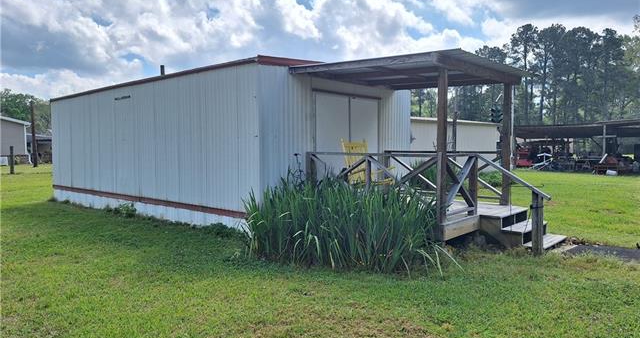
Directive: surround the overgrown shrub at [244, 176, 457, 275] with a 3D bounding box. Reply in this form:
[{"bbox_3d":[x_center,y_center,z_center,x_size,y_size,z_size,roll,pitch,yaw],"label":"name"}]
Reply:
[{"bbox_3d":[0.333,0.607,5.636,2.376,1.023,1.683,2,4,41],"label":"overgrown shrub"}]

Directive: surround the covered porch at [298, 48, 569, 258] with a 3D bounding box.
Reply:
[{"bbox_3d":[1.917,-0.287,7.046,3.610,2.713,3.155,2,4,41],"label":"covered porch"}]

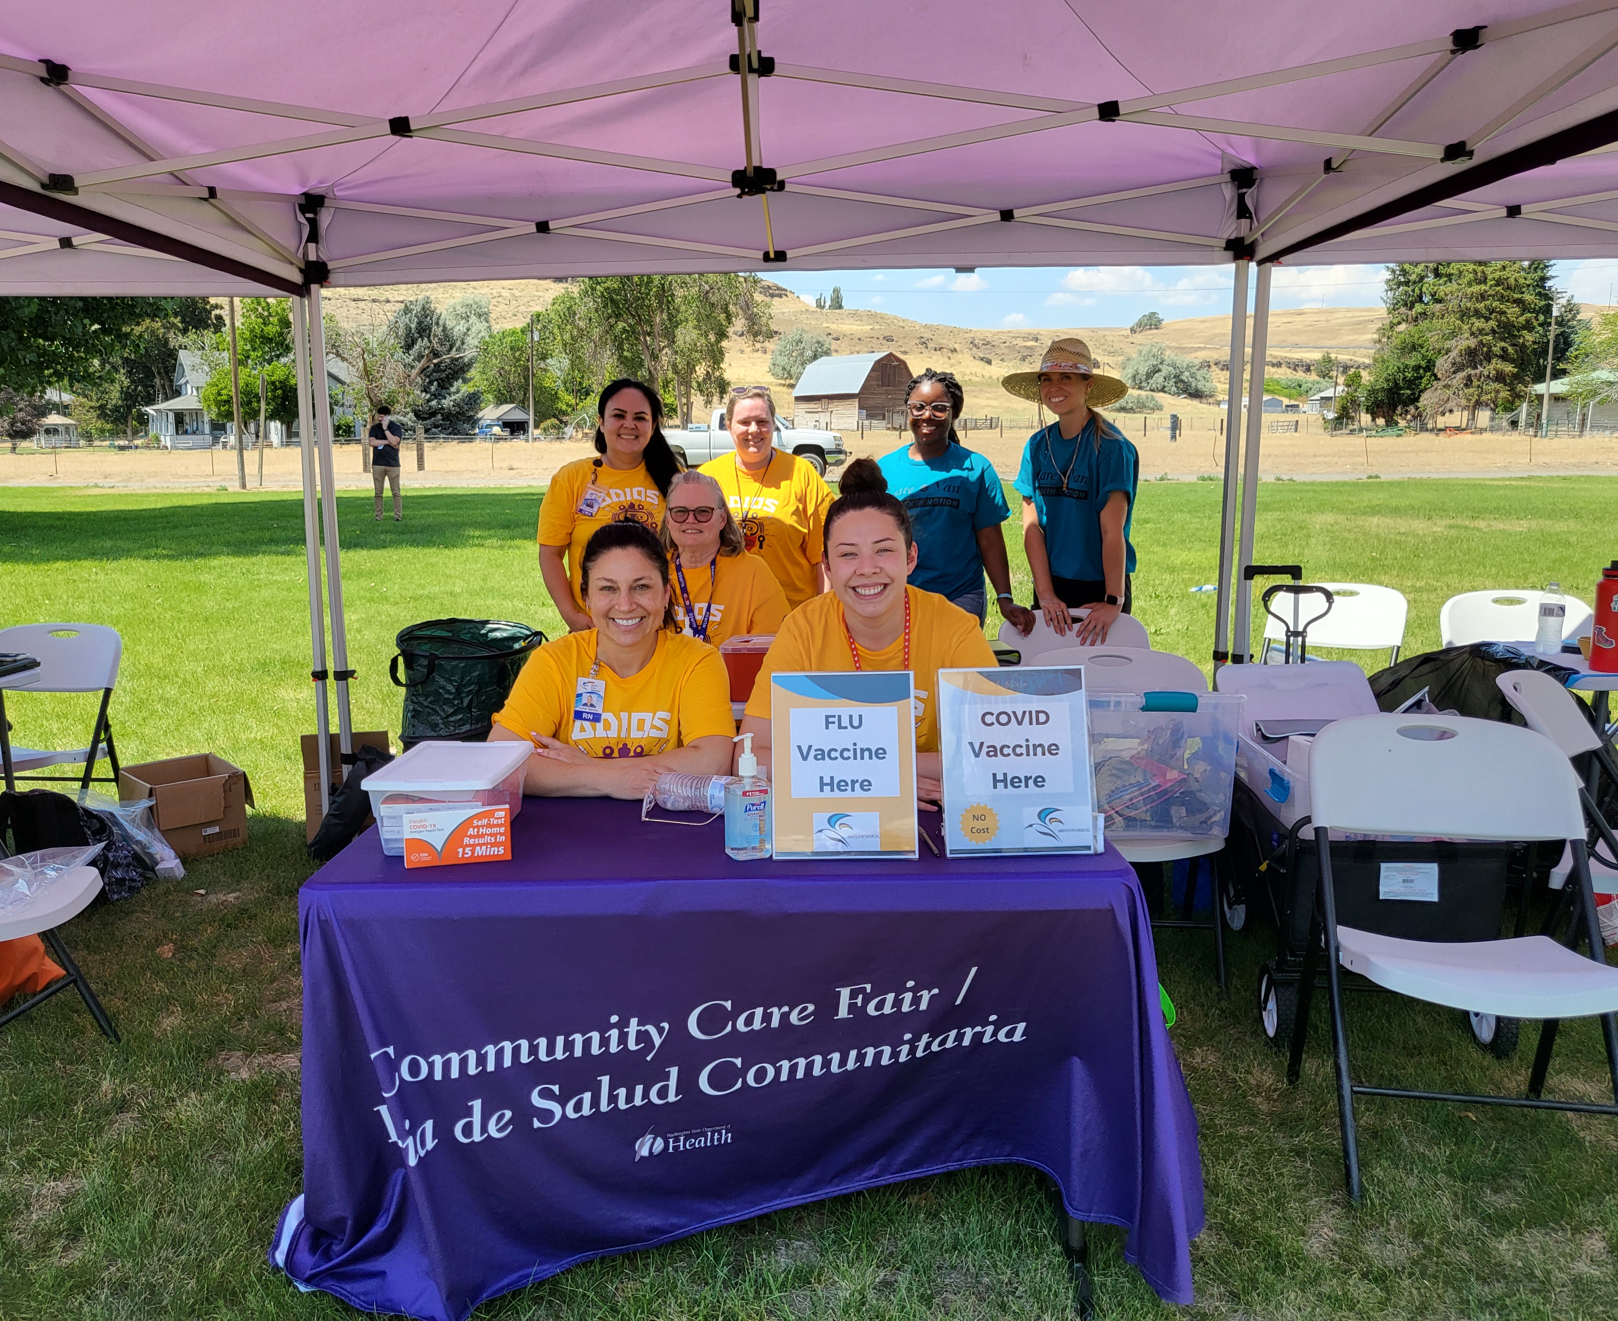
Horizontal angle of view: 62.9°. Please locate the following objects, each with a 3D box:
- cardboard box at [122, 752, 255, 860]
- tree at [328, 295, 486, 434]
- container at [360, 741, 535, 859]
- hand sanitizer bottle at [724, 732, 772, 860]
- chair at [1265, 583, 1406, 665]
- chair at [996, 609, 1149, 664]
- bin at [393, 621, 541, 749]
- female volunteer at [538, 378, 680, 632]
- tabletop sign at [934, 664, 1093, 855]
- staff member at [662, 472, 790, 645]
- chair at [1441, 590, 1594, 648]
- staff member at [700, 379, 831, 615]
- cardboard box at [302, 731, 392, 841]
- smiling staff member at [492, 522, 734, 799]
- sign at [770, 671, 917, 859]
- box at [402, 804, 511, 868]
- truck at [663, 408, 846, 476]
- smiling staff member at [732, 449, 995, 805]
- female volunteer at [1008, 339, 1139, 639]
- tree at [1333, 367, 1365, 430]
[{"bbox_3d":[-2.084,0.489,4.446,0.300,0.250,0.320,-9,14,-43],"label":"cardboard box"},{"bbox_3d":[-31.224,-22.684,102.629,12.300,11.400,11.000,0,10,0],"label":"tree"},{"bbox_3d":[-0.570,0.219,2.140,0.205,0.122,0.315,0,9,0],"label":"container"},{"bbox_3d":[-0.093,0.195,2.001,0.068,0.190,0.046,-6,12,-31],"label":"hand sanitizer bottle"},{"bbox_3d":[1.940,0.145,5.043,0.485,0.810,0.520,6,11,32],"label":"chair"},{"bbox_3d":[0.855,0.273,4.274,0.485,0.810,0.520,1,10,6],"label":"chair"},{"bbox_3d":[-1.246,0.242,4.887,0.510,0.670,0.510,0,9,0],"label":"bin"},{"bbox_3d":[-0.600,-0.088,4.097,0.480,1.550,0.350,-1,10,-8],"label":"female volunteer"},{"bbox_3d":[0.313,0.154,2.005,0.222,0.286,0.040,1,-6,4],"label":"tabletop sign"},{"bbox_3d":[-0.257,0.162,3.454,0.520,1.300,0.680,1,10,5],"label":"staff member"},{"bbox_3d":[2.500,0.207,4.668,0.485,0.810,0.520,3,10,17],"label":"chair"},{"bbox_3d":[-0.135,-0.128,4.324,0.470,1.550,0.340,0,10,0],"label":"staff member"},{"bbox_3d":[-1.550,0.421,4.519,0.285,0.360,0.260,-2,10,-11],"label":"cardboard box"},{"bbox_3d":[-0.368,0.344,2.613,0.500,1.220,0.680,-1,10,-6],"label":"smiling staff member"},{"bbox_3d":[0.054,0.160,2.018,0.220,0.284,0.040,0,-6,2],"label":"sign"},{"bbox_3d":[-0.530,0.268,2.005,0.160,0.084,0.023,-2,2,-14],"label":"box"},{"bbox_3d":[-1.886,-5.641,34.544,5.750,1.850,2.000,2,10,10],"label":"truck"},{"bbox_3d":[0.110,0.290,2.590,0.500,1.330,0.700,1,10,3],"label":"smiling staff member"},{"bbox_3d":[0.830,-0.146,4.168,0.450,1.640,0.450,3,10,15],"label":"female volunteer"},{"bbox_3d":[44.036,-21.232,108.000,2.580,5.200,2.470,0,10,0],"label":"tree"}]

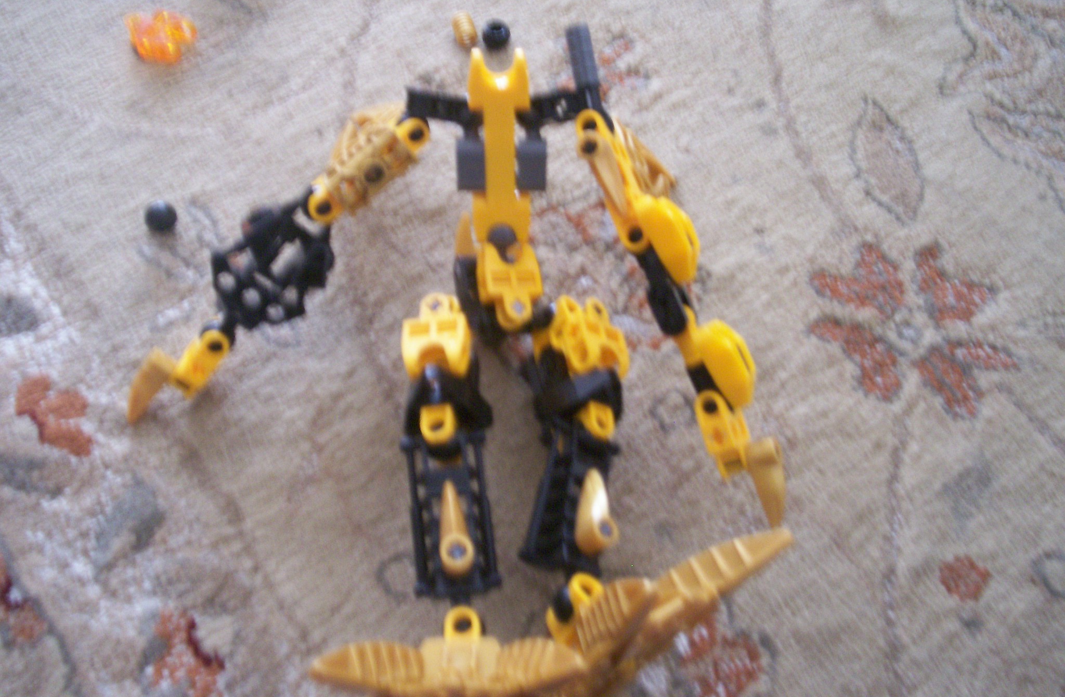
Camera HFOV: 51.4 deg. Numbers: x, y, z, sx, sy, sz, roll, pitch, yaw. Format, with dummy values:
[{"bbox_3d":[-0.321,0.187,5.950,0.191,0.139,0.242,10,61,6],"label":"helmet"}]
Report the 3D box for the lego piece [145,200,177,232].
[{"bbox_3d":[-0.118,-0.042,0.353,0.010,0.010,0.010,0,57,0],"label":"lego piece"}]

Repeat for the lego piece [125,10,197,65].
[{"bbox_3d":[-0.133,-0.111,0.397,0.024,0.012,0.016,-5,56,-3],"label":"lego piece"}]

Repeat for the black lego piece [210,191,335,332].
[{"bbox_3d":[-0.073,-0.024,0.312,0.029,0.013,0.044,39,80,6],"label":"black lego piece"}]

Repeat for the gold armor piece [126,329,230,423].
[{"bbox_3d":[-0.096,0.007,0.301,0.021,0.012,0.025,7,57,4],"label":"gold armor piece"}]

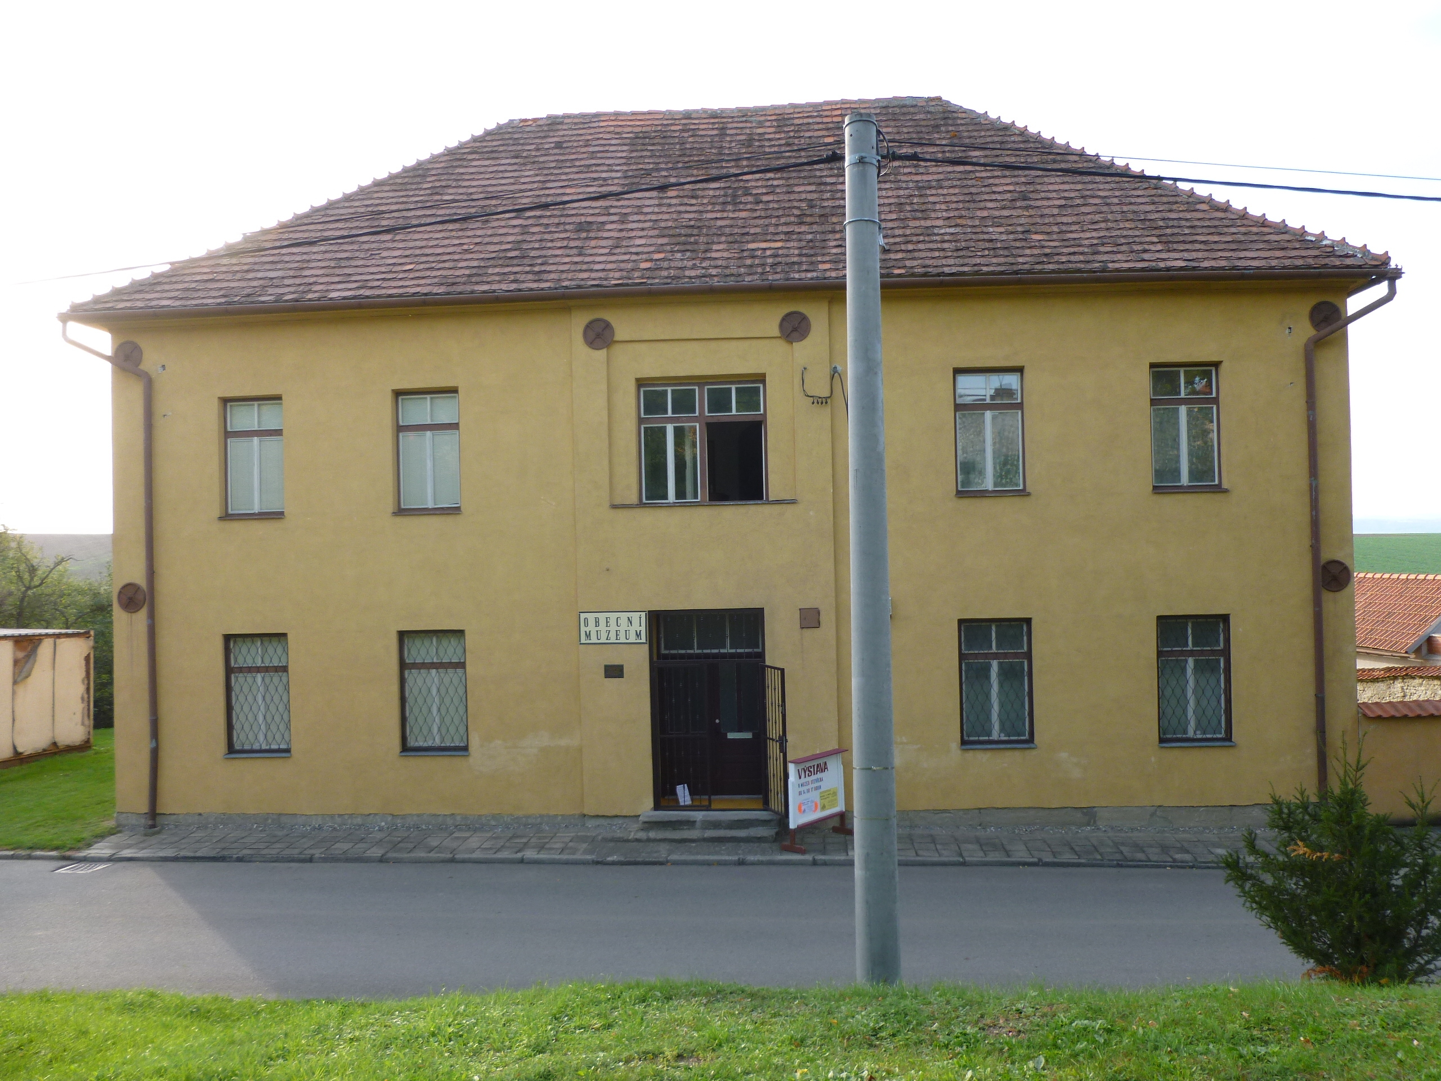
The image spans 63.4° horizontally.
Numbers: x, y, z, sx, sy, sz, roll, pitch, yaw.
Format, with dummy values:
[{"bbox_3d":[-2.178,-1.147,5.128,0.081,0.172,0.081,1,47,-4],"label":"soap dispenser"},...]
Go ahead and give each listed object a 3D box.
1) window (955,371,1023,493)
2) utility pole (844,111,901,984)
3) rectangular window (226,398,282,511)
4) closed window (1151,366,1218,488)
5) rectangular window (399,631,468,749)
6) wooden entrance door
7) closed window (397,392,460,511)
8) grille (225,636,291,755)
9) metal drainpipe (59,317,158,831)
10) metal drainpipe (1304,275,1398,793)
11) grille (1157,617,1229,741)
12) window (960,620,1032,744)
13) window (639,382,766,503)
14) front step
[{"bbox_3d":[4.023,-1.628,17.444,1.040,1.880,0.140,-1,0,4],"label":"window"},{"bbox_3d":[1.239,0.055,9.652,0.360,7.226,0.360,-1,-1,4],"label":"utility pole"},{"bbox_3d":[-7.150,-1.312,18.073,1.012,1.802,0.120,-1,-1,4],"label":"rectangular window"},{"bbox_3d":[6.859,-1.681,17.227,1.030,1.860,0.140,-1,0,4],"label":"closed window"},{"bbox_3d":[-4.311,2.267,17.704,1.029,1.819,0.120,-1,-1,4],"label":"rectangular window"},{"bbox_3d":[-0.112,2.555,18.372,1.740,2.960,0.150,-1,0,4],"label":"wooden entrance door"},{"bbox_3d":[-4.433,-1.391,17.900,1.023,1.849,0.120,-1,-1,4],"label":"closed window"},{"bbox_3d":[-7.043,2.332,17.818,1.000,1.820,0.060,-1,-1,4],"label":"grille"},{"bbox_3d":[-9.205,0.552,17.624,1.213,7.700,0.570,-1,-1,4],"label":"metal drainpipe"},{"bbox_3d":[9.064,0.159,16.574,1.130,7.700,0.500,-1,0,4],"label":"metal drainpipe"},{"bbox_3d":[6.931,2.012,17.057,1.050,1.850,0.060,-1,0,4],"label":"grille"},{"bbox_3d":[4.090,2.085,17.275,1.070,1.850,0.060,-1,0,4],"label":"window"},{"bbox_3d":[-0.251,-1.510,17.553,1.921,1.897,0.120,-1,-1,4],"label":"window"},{"bbox_3d":[-0.245,4.188,17.078,2.170,0.260,0.930,-1,0,4],"label":"front step"}]

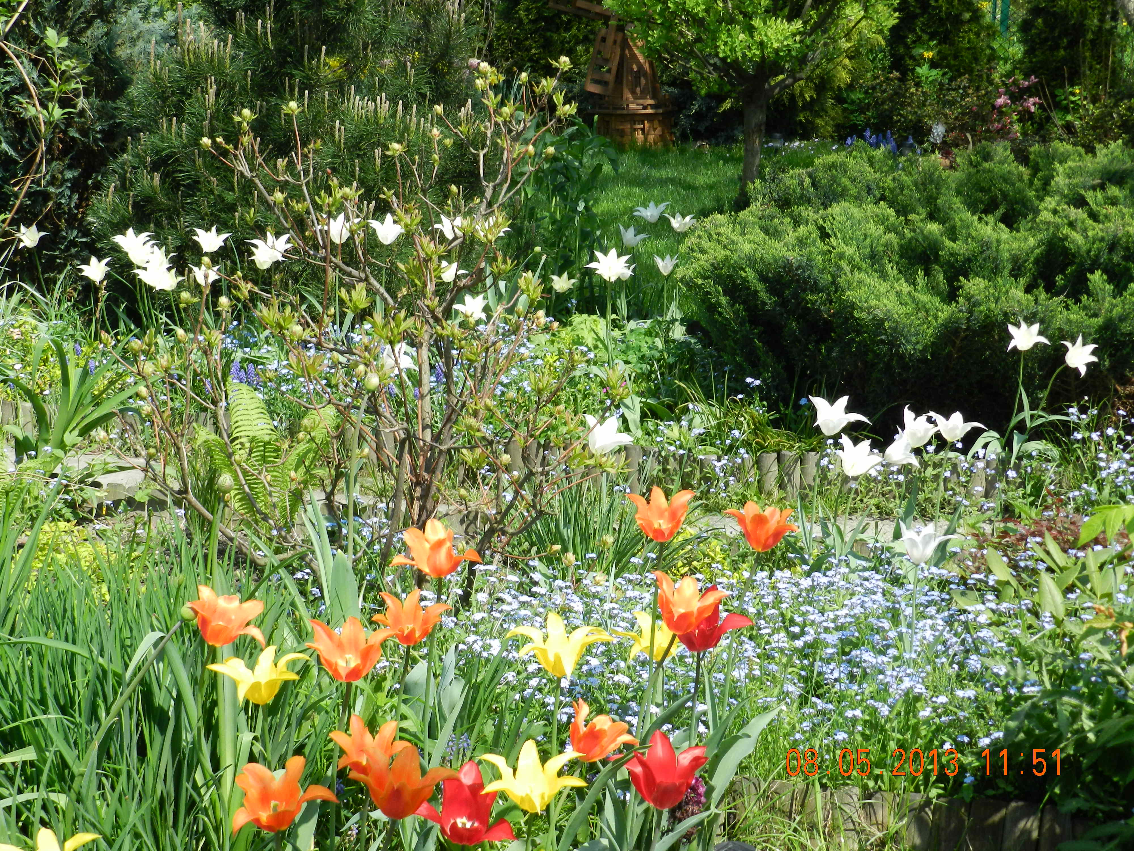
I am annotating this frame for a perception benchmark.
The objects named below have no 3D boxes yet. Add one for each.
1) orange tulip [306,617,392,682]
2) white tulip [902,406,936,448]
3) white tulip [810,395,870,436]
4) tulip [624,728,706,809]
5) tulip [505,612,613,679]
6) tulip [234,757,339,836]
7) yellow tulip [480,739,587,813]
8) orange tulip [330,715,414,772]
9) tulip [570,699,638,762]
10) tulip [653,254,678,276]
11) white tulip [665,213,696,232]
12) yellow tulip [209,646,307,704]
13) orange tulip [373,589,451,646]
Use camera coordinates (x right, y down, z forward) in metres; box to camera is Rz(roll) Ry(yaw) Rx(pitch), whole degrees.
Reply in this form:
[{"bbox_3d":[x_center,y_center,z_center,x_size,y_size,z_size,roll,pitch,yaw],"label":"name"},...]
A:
[{"bbox_3d":[-0.283,0.291,2.550,0.112,0.072,0.106,0,13,0],"label":"orange tulip"},{"bbox_3d":[0.695,0.003,3.880,0.078,0.080,0.082,8,15,-2],"label":"white tulip"},{"bbox_3d":[0.534,-0.020,3.850,0.113,0.078,0.108,0,15,0],"label":"white tulip"},{"bbox_3d":[0.117,0.403,2.300,0.097,0.084,0.093,0,13,0],"label":"tulip"},{"bbox_3d":[-0.010,0.269,2.400,0.131,0.072,0.124,0,13,0],"label":"tulip"},{"bbox_3d":[-0.324,0.423,2.250,0.116,0.078,0.108,0,15,0],"label":"tulip"},{"bbox_3d":[-0.038,0.401,2.250,0.123,0.069,0.117,0,13,0],"label":"yellow tulip"},{"bbox_3d":[-0.243,0.400,2.450,0.104,0.076,0.102,0,15,0],"label":"orange tulip"},{"bbox_3d":[0.047,0.390,2.520,0.092,0.076,0.092,10,15,-3],"label":"tulip"},{"bbox_3d":[0.317,-0.513,6.300,0.080,0.064,0.075,0,13,0],"label":"tulip"},{"bbox_3d":[0.381,-0.680,6.600,0.104,0.061,0.099,0,13,0],"label":"white tulip"},{"bbox_3d":[-0.394,0.317,2.500,0.129,0.071,0.122,0,13,0],"label":"yellow tulip"},{"bbox_3d":[-0.225,0.277,2.840,0.111,0.075,0.105,0,15,0],"label":"orange tulip"}]

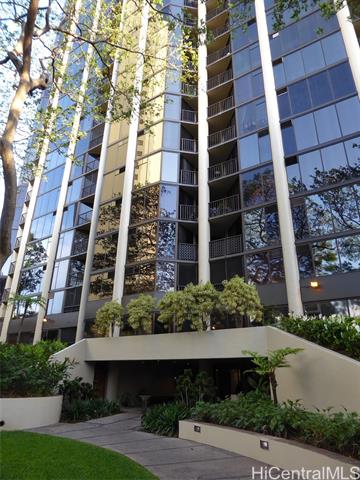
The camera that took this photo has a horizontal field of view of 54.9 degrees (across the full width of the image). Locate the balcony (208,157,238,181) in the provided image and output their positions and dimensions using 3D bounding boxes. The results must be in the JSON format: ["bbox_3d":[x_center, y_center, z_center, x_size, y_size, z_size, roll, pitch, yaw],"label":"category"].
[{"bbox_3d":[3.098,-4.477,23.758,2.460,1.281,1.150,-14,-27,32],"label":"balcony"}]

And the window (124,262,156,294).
[{"bbox_3d":[-2.458,2.401,21.189,2.421,1.768,0.100,-14,-28,30],"label":"window"}]

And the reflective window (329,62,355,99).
[{"bbox_3d":[9.445,-9.352,20.197,1.183,2.475,0.100,-14,-28,30],"label":"reflective window"}]

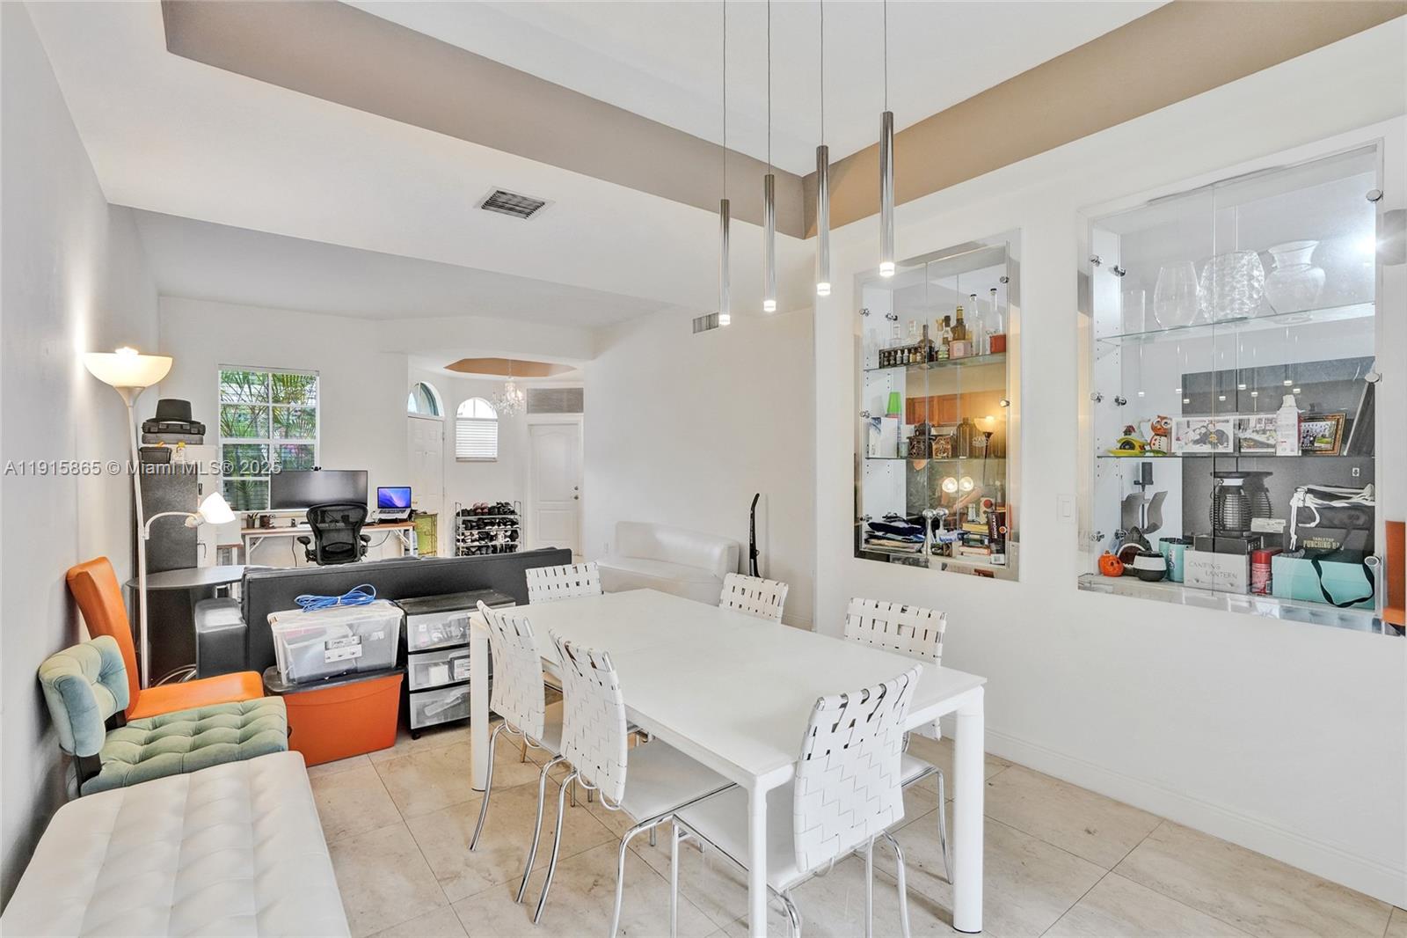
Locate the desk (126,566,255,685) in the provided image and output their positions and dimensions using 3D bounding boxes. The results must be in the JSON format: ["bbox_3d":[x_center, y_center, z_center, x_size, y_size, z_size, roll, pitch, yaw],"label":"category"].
[{"bbox_3d":[-3.087,1.013,3.873,0.750,0.715,0.750,0,0,-37],"label":"desk"}]

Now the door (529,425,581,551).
[{"bbox_3d":[-2.340,0.345,9.770,0.770,2.040,0.060,0,0,8],"label":"door"}]

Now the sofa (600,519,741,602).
[{"bbox_3d":[-0.518,1.009,6.407,0.970,0.700,2.300,0,0,-37],"label":"sofa"}]

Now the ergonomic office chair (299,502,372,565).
[{"bbox_3d":[-3.820,0.855,6.487,0.660,1.040,0.660,-1,1,-37],"label":"ergonomic office chair"}]

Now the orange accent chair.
[{"bbox_3d":[-2.153,0.886,2.562,0.575,1.030,0.460,-1,1,-35],"label":"orange accent chair"}]

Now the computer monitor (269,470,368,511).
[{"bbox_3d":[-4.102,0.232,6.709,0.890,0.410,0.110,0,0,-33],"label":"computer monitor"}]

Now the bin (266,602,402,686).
[{"bbox_3d":[-1.856,0.871,3.174,0.560,0.285,0.380,-1,1,-34],"label":"bin"}]

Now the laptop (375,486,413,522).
[{"bbox_3d":[-3.510,0.386,7.080,0.355,0.335,0.280,0,0,-19],"label":"laptop"}]

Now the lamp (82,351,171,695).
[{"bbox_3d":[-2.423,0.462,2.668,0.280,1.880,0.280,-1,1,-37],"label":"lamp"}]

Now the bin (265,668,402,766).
[{"bbox_3d":[-1.829,1.179,3.105,0.590,0.386,0.450,0,0,-37],"label":"bin"}]

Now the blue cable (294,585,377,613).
[{"bbox_3d":[-1.912,0.670,3.262,0.360,0.100,0.160,-1,1,-34],"label":"blue cable"}]

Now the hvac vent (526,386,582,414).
[{"bbox_3d":[-2.259,-1.044,9.550,0.880,0.410,0.040,0,1,8],"label":"hvac vent"}]

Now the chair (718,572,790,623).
[{"bbox_3d":[0.056,0.926,2.564,0.530,0.890,0.430,0,0,-43],"label":"chair"}]

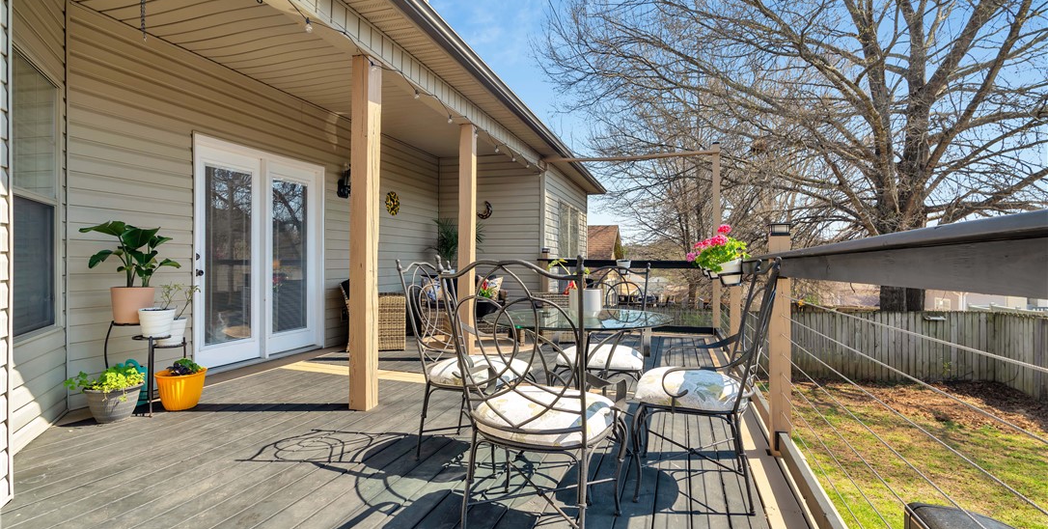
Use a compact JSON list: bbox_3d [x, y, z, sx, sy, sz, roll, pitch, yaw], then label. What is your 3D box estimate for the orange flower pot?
[{"bbox_3d":[-2.435,0.896,3.312,0.305,0.250,0.305,0,0,0],"label":"orange flower pot"}]

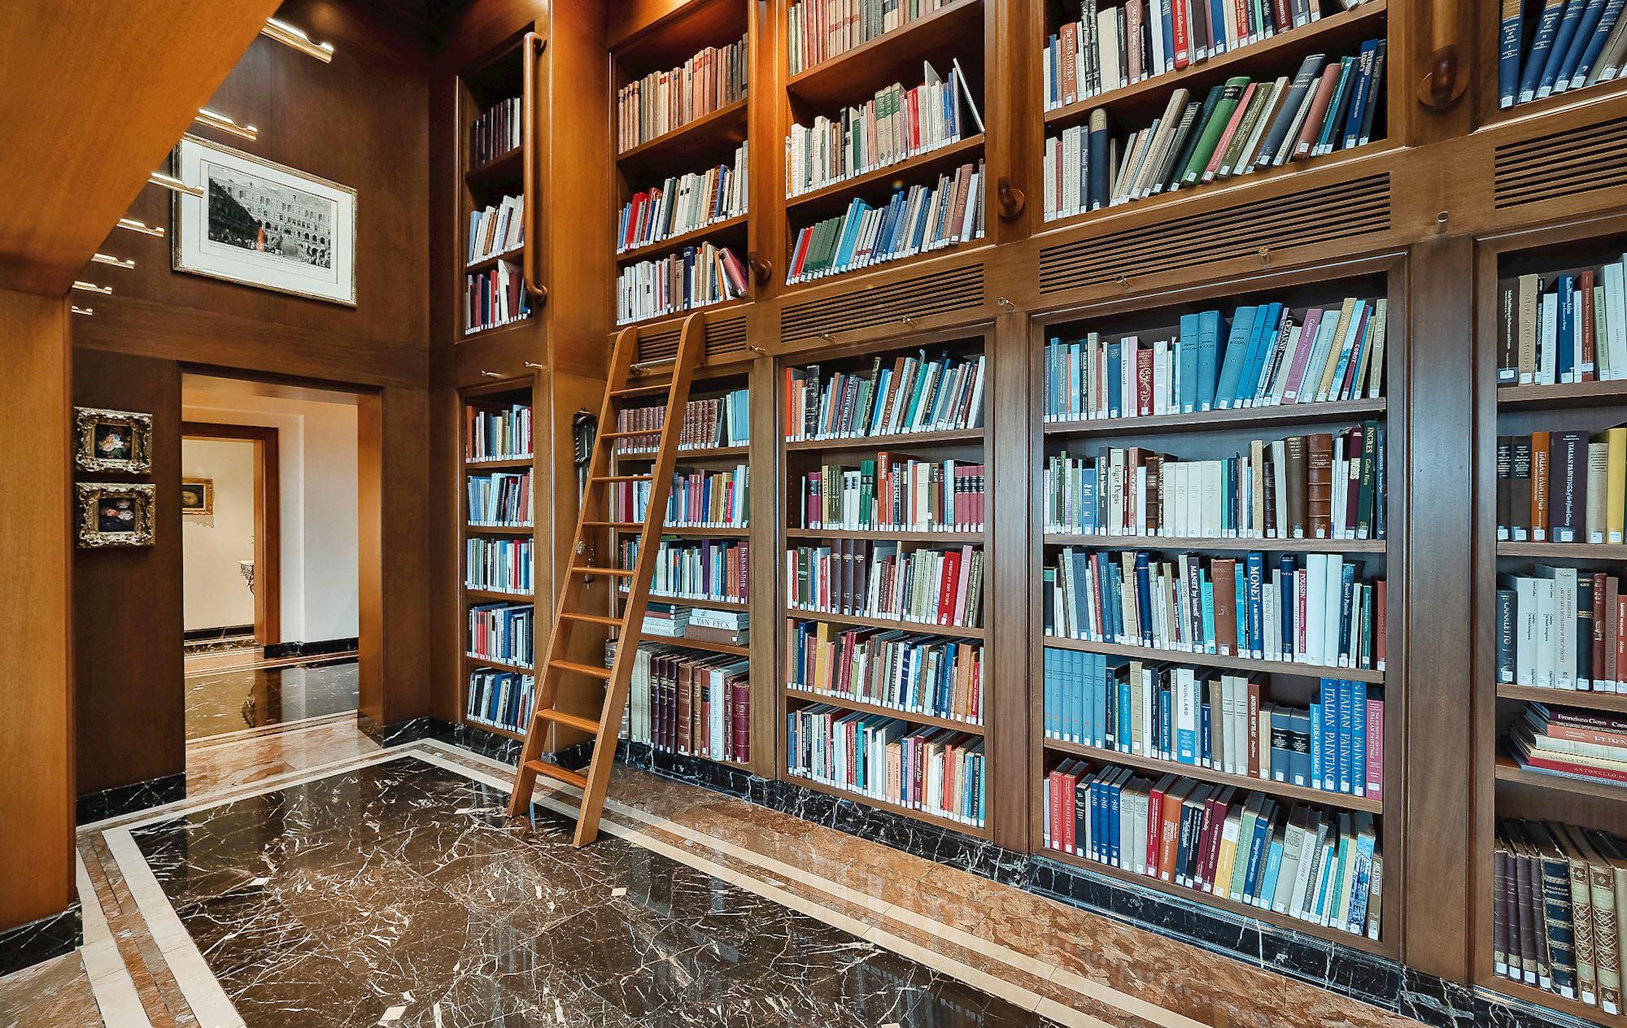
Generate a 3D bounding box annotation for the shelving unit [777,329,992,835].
[{"bbox_3d":[0.343,0.264,2.955,1.068,2.016,0.312,0,0,35],"label":"shelving unit"}]

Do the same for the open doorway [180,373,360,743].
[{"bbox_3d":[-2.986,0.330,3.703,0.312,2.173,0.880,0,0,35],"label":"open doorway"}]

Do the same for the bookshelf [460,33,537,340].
[{"bbox_3d":[-1.753,-1.841,3.883,0.831,1.619,0.312,0,0,35],"label":"bookshelf"}]

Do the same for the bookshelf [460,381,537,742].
[{"bbox_3d":[-1.749,0.251,3.892,0.824,1.995,0.312,0,0,35],"label":"bookshelf"}]

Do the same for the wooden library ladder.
[{"bbox_3d":[-0.968,0.213,3.240,0.525,2.528,0.156,0,-15,35],"label":"wooden library ladder"}]

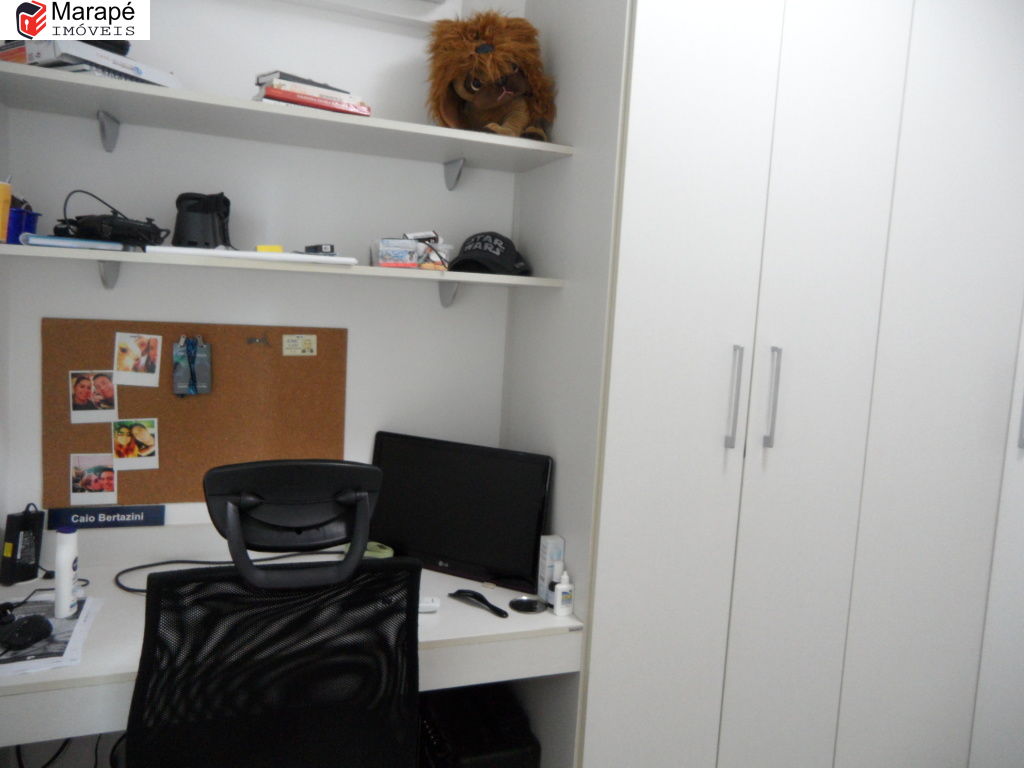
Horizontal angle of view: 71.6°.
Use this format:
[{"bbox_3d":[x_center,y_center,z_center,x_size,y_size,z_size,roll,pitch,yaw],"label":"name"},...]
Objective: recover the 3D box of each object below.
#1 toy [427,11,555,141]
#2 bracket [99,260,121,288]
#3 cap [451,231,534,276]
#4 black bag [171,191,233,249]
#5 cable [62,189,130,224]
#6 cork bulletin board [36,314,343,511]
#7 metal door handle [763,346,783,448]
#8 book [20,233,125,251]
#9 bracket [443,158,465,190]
[{"bbox_3d":[-0.058,-0.697,1.653,0.275,0.285,0.235,2,6,-15],"label":"toy"},{"bbox_3d":[-0.908,-0.249,1.602,0.034,0.066,0.078,1,6,-20],"label":"bracket"},{"bbox_3d":[-0.053,-0.309,1.705,0.175,0.110,0.245,5,6,20],"label":"cap"},{"bbox_3d":[-0.654,-0.342,1.510,0.115,0.125,0.095,1,6,-20],"label":"black bag"},{"bbox_3d":[-0.845,-0.361,1.449,0.120,0.065,0.050,1,6,-20],"label":"cable"},{"bbox_3d":[-0.751,0.075,1.730,0.672,0.442,0.012,1,6,-20],"label":"cork bulletin board"},{"bbox_3d":[0.566,0.029,1.542,0.011,0.218,0.025,1,6,-20],"label":"metal door handle"},{"bbox_3d":[-0.852,-0.274,1.424,0.162,0.015,0.230,1,6,-20],"label":"book"},{"bbox_3d":[-0.153,-0.541,1.842,0.034,0.066,0.078,1,6,-20],"label":"bracket"}]

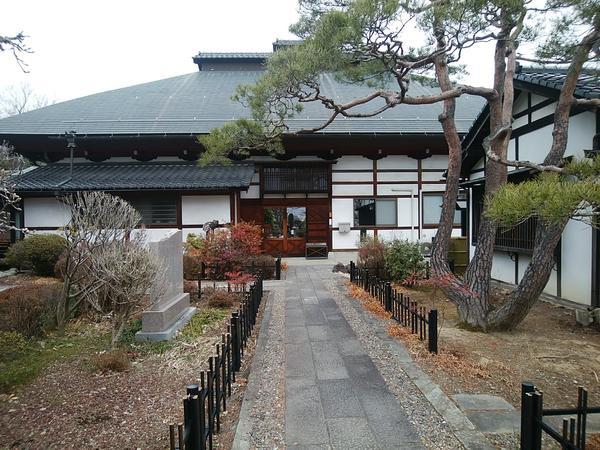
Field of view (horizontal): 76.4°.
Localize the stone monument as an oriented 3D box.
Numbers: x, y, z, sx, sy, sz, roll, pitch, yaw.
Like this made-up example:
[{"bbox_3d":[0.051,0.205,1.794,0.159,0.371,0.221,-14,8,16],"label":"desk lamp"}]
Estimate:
[{"bbox_3d":[-1.845,0.763,5.400,0.420,1.330,1.350,0,1,-2],"label":"stone monument"}]

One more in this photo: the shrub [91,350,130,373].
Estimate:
[{"bbox_3d":[-1.953,1.358,3.930,0.380,0.190,0.360,0,1,0],"label":"shrub"}]

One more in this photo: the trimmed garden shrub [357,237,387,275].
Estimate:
[{"bbox_3d":[1.847,0.837,9.850,0.820,1.030,0.800,0,1,0],"label":"trimmed garden shrub"}]

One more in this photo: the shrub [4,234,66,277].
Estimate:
[{"bbox_3d":[-7.041,0.797,10.150,1.480,1.100,1.350,0,1,0],"label":"shrub"}]

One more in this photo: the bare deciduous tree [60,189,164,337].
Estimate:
[{"bbox_3d":[-2.447,0.476,4.950,1.270,1.920,1.150,0,1,0],"label":"bare deciduous tree"}]

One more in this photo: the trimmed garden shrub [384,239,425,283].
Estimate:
[{"bbox_3d":[2.535,0.827,9.250,0.980,1.070,0.920,0,1,0],"label":"trimmed garden shrub"}]

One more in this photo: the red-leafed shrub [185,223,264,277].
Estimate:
[{"bbox_3d":[-2.000,0.598,10.100,2.000,1.500,1.500,0,1,0],"label":"red-leafed shrub"}]

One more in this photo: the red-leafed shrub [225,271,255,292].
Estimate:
[{"bbox_3d":[-1.230,1.163,7.750,0.600,0.450,0.500,0,1,0],"label":"red-leafed shrub"}]

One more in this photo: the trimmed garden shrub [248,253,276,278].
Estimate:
[{"bbox_3d":[-0.995,1.037,9.850,0.760,0.630,0.700,0,1,0],"label":"trimmed garden shrub"}]

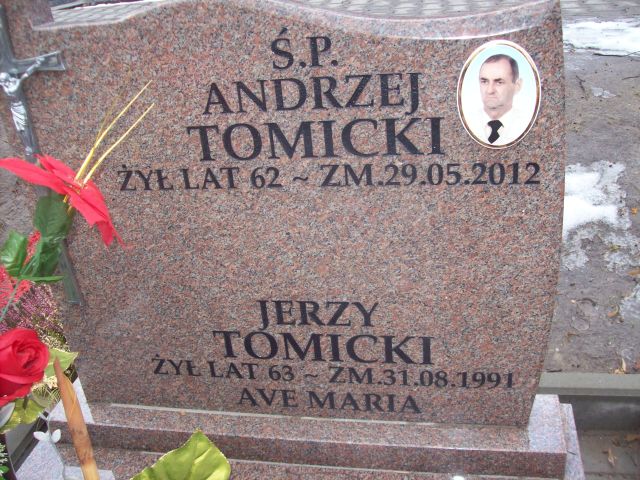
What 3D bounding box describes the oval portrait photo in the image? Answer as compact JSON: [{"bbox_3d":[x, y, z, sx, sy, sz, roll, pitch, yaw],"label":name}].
[{"bbox_3d":[0.237,-0.191,0.882,0.108,0.147,0.009,-4,26,13],"label":"oval portrait photo"}]

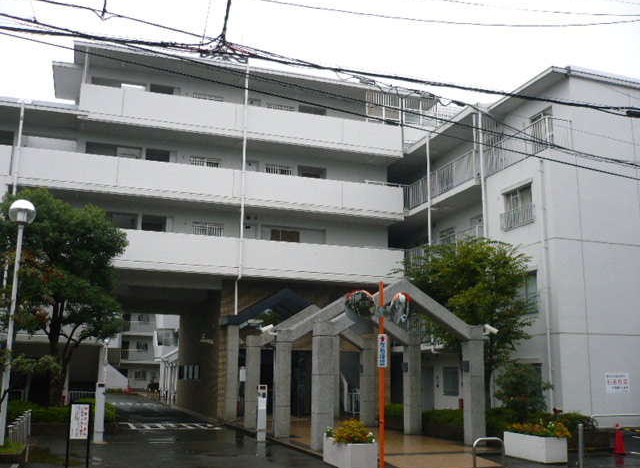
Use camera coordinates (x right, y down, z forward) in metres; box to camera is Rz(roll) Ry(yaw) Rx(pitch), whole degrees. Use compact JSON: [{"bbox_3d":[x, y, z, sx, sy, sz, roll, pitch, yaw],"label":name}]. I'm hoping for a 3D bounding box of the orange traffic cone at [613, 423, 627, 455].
[{"bbox_3d":[6.655,4.590,14.467,0.340,0.660,0.340,-5,-13,23],"label":"orange traffic cone"}]

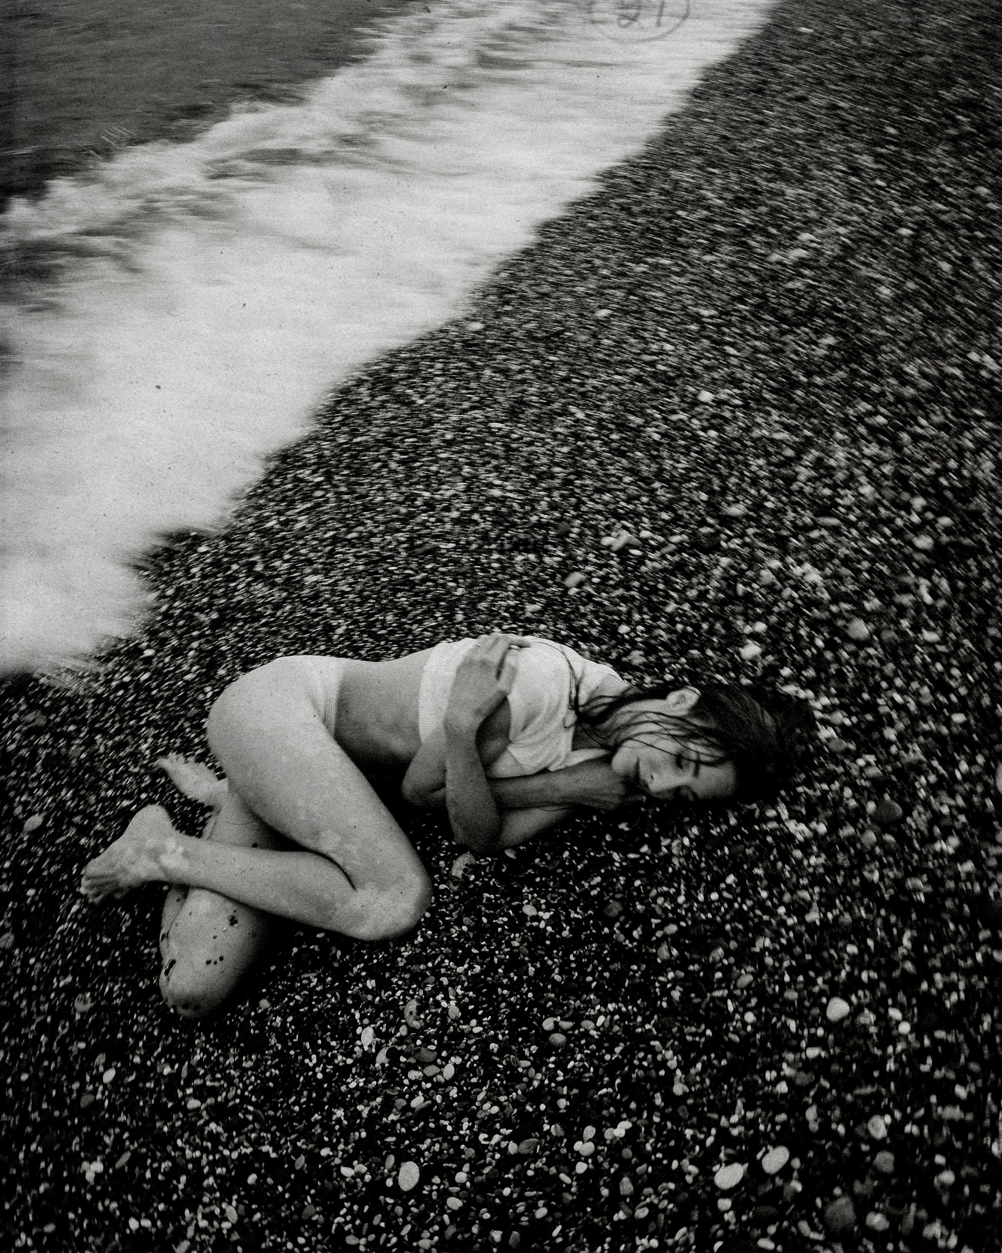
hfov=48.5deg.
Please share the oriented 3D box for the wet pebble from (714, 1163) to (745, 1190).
[{"bbox_3d":[0.297,0.717,1.452,0.043,0.018,0.026,-16,48,-15],"label":"wet pebble"}]

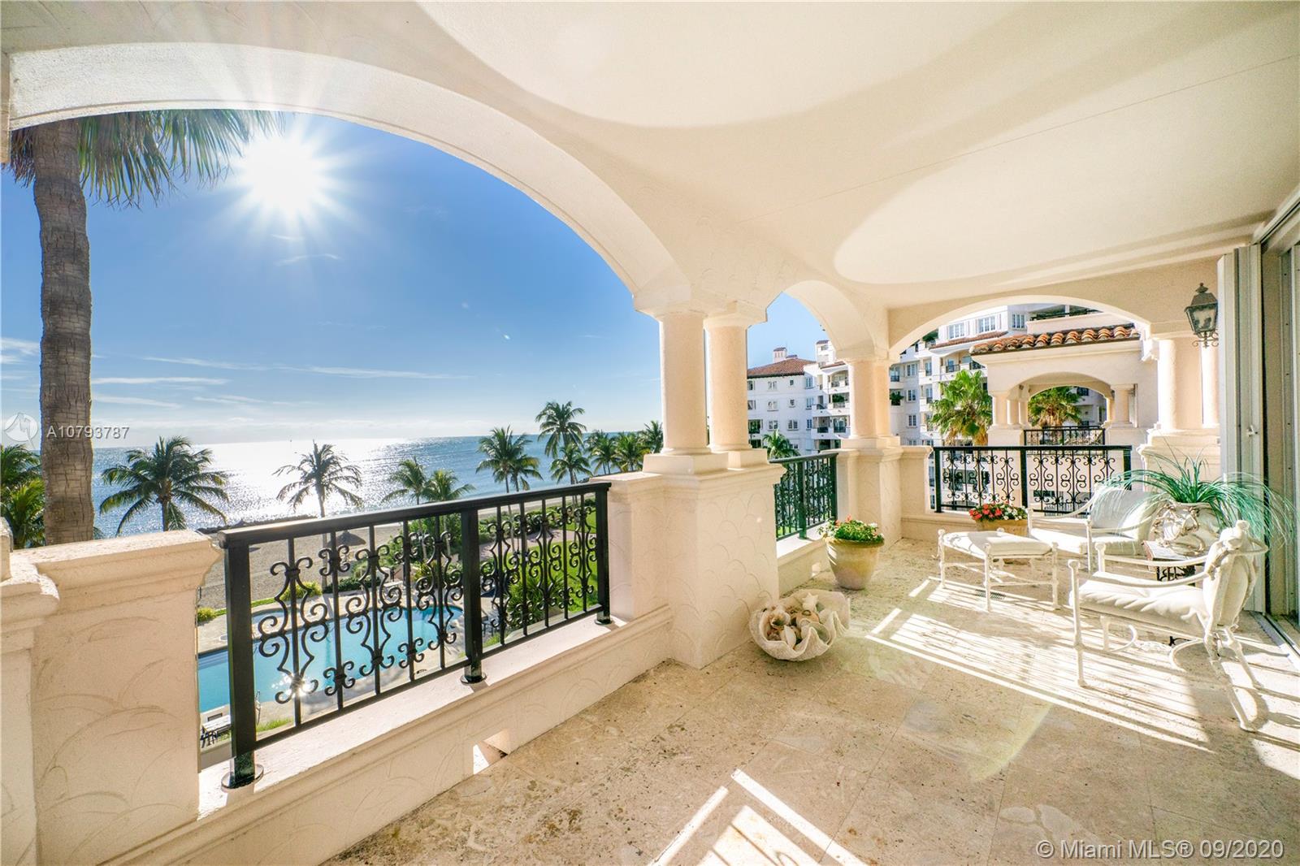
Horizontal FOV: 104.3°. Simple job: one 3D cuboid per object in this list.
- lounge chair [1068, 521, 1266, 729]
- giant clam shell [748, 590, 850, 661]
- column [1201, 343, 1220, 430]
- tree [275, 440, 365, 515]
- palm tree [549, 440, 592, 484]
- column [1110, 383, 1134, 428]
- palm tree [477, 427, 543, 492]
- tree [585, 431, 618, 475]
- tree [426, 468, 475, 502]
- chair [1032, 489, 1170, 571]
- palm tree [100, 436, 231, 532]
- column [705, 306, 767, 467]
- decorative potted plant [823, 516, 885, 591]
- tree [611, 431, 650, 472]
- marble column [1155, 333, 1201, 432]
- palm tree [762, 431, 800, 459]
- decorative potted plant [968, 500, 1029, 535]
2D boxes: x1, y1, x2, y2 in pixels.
[{"bbox_3d":[2.595,0.860,2.537,0.630,0.820,0.640,-2,0,-39],"label":"lounge chair"},{"bbox_3d":[0.945,1.209,3.200,0.530,0.290,0.660,-1,0,44],"label":"giant clam shell"},{"bbox_3d":[5.627,-0.482,5.032,0.270,0.890,0.270,-1,0,40],"label":"column"},{"bbox_3d":[-23.968,6.197,36.929,5.500,11.060,5.500,-2,0,-33],"label":"tree"},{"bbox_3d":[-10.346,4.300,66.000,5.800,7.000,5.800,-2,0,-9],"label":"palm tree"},{"bbox_3d":[12.148,-0.697,13.000,0.360,1.090,0.360,-1,0,37],"label":"column"},{"bbox_3d":[-13.237,5.391,48.331,5.900,11.950,5.900,-2,0,-15],"label":"palm tree"},{"bbox_3d":[-6.441,5.394,68.974,4.700,11.350,4.700,-2,0,-5],"label":"tree"},{"bbox_3d":[-18.938,7.434,47.446,4.700,8.200,4.700,-2,0,-22],"label":"tree"},{"bbox_3d":[3.474,0.831,3.974,0.670,0.820,0.640,-2,0,-1],"label":"chair"},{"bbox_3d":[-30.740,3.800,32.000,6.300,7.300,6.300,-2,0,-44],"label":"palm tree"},{"bbox_3d":[0.603,-0.316,3.577,0.350,1.080,0.350,-2,0,0],"label":"column"},{"bbox_3d":[1.755,1.001,4.289,0.500,0.570,0.500,-2,0,22],"label":"decorative potted plant"},{"bbox_3d":[-2.488,5.421,65.975,5.000,11.110,5.000,-2,0,-2],"label":"tree"},{"bbox_3d":[4.780,-0.455,4.571,0.280,0.890,0.280,-1,0,40],"label":"marble column"},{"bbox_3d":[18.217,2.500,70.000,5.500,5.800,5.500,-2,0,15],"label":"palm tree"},{"bbox_3d":[3.570,0.979,5.160,0.500,0.590,0.440,-2,0,24],"label":"decorative potted plant"}]

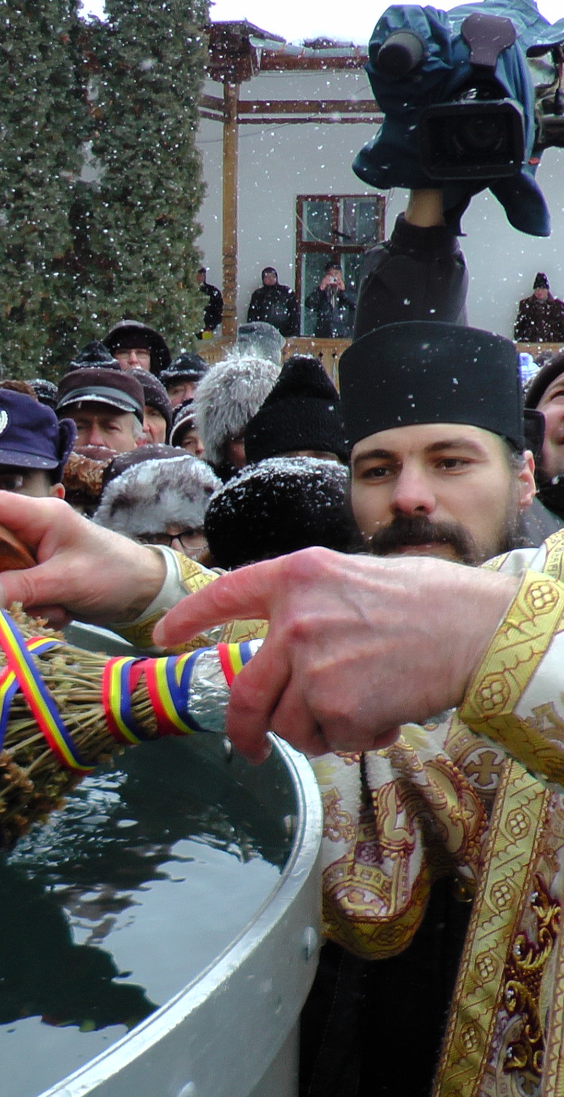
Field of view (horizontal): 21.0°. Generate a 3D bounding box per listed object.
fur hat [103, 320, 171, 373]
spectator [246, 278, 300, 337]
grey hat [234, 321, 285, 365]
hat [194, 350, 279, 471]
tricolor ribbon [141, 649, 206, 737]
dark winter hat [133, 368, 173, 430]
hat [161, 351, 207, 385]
[{"bbox_3d":[-0.532,-0.743,5.600,0.250,0.200,0.260,1,8,3],"label":"fur hat"},{"bbox_3d":[-0.137,-2.332,17.420,0.600,1.720,0.380,2,8,6],"label":"spectator"},{"bbox_3d":[-0.086,-0.831,6.200,0.200,0.190,0.230,-1,8,-17],"label":"grey hat"},{"bbox_3d":[-0.110,-0.365,4.000,0.250,0.270,0.270,1,8,0],"label":"hat"},{"bbox_3d":[-0.060,0.079,0.835,0.036,0.045,0.042,6,0,0],"label":"tricolor ribbon"},{"bbox_3d":[-0.436,-0.454,4.700,0.205,0.190,0.240,1,8,0],"label":"dark winter hat"},{"bbox_3d":[-0.395,-0.736,6.300,0.225,0.150,0.250,0,8,-5],"label":"hat"}]

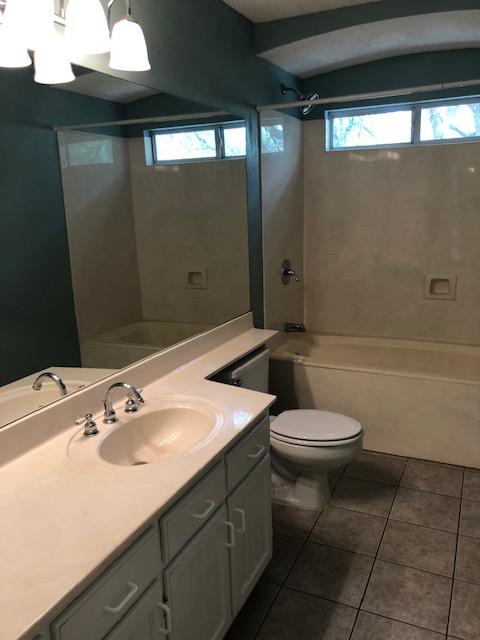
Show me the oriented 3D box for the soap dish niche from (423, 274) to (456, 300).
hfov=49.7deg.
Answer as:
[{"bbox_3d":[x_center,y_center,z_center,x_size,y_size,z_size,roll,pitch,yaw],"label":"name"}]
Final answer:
[{"bbox_3d":[1.345,-0.221,3.471,0.200,0.162,0.070,4,14,25],"label":"soap dish niche"}]

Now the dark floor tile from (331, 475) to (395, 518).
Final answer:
[{"bbox_3d":[0.637,0.913,2.674,0.305,0.012,0.305,4,14,25],"label":"dark floor tile"}]

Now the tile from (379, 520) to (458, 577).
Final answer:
[{"bbox_3d":[0.779,0.993,2.267,0.303,0.010,0.303,4,14,25],"label":"tile"}]

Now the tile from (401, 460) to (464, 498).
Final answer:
[{"bbox_3d":[1.048,0.862,2.817,0.303,0.010,0.310,4,14,25],"label":"tile"}]

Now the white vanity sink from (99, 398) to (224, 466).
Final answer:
[{"bbox_3d":[-0.265,0.447,1.738,0.345,0.150,0.465,4,14,25],"label":"white vanity sink"}]

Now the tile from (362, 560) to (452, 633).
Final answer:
[{"bbox_3d":[0.647,1.057,1.997,0.303,0.010,0.303,4,14,25],"label":"tile"}]

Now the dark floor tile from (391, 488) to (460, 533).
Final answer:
[{"bbox_3d":[0.914,0.932,2.543,0.305,0.012,0.305,4,14,25],"label":"dark floor tile"}]

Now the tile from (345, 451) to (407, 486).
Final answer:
[{"bbox_3d":[0.771,0.843,2.948,0.303,0.010,0.310,4,14,25],"label":"tile"}]

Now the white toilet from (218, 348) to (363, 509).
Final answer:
[{"bbox_3d":[0.257,0.563,2.652,0.747,0.710,0.440,4,14,25],"label":"white toilet"}]

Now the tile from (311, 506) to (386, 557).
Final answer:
[{"bbox_3d":[0.505,0.979,2.405,0.305,0.012,0.305,4,14,25],"label":"tile"}]

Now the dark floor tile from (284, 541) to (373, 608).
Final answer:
[{"bbox_3d":[0.370,1.038,2.128,0.303,0.010,0.303,4,14,25],"label":"dark floor tile"}]

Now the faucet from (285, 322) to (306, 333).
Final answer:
[{"bbox_3d":[0.393,0.058,3.617,0.138,0.060,0.055,4,14,25],"label":"faucet"}]

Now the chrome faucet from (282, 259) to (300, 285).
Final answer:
[{"bbox_3d":[0.358,-0.319,3.478,0.100,0.172,0.165,4,14,25],"label":"chrome faucet"}]

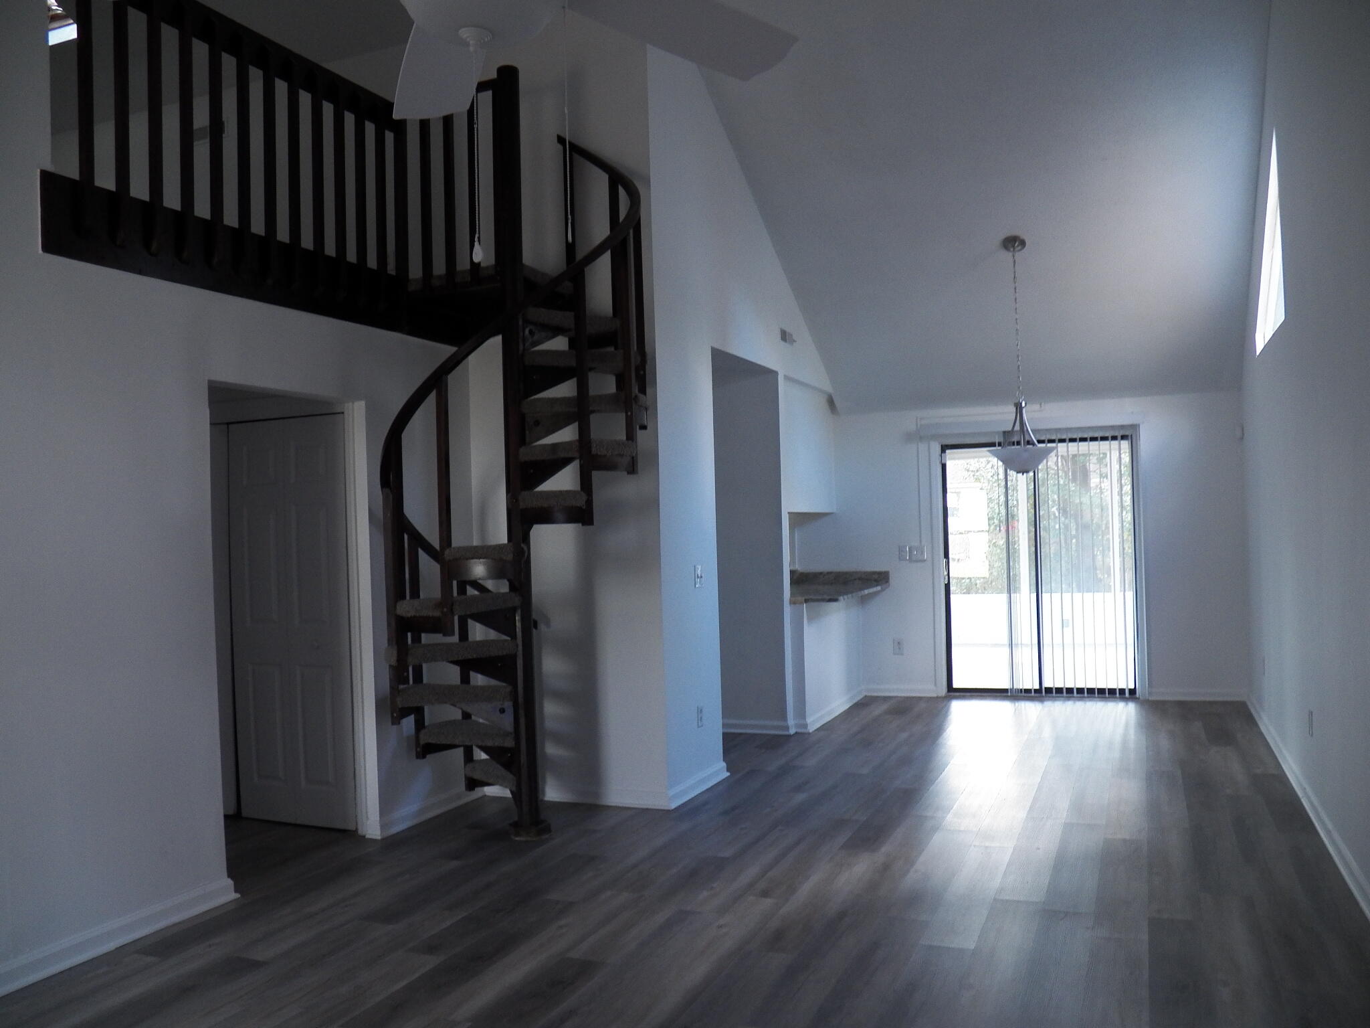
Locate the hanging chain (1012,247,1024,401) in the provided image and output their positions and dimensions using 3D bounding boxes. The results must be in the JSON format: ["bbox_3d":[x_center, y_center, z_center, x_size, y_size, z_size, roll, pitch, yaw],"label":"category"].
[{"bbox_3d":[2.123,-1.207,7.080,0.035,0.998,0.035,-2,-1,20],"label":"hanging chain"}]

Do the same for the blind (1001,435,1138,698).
[{"bbox_3d":[2.925,0.389,8.479,0.991,2.004,0.090,-2,-1,20],"label":"blind"}]

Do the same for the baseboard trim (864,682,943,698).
[{"bbox_3d":[1.749,1.440,8.983,0.614,0.087,0.020,-2,-1,20],"label":"baseboard trim"}]

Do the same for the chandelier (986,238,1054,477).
[{"bbox_3d":[2.133,-1.015,7.080,0.425,1.525,0.425,-2,-1,20],"label":"chandelier"}]

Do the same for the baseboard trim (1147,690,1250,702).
[{"bbox_3d":[3.798,1.341,8.217,0.691,0.087,0.020,-2,-1,20],"label":"baseboard trim"}]

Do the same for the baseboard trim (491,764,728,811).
[{"bbox_3d":[-0.449,1.464,6.191,1.120,0.090,0.820,-2,-1,22],"label":"baseboard trim"}]

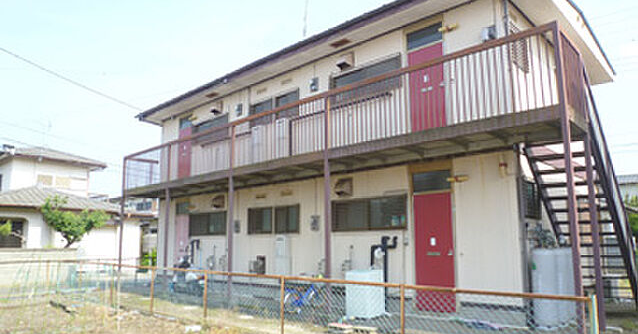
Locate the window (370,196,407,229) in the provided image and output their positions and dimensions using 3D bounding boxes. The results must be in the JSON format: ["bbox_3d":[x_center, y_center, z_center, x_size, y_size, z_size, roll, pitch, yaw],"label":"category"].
[{"bbox_3d":[1.323,0.889,8.519,0.866,0.660,0.085,-10,-13,43],"label":"window"}]

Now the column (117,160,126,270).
[{"bbox_3d":[-5.867,1.540,13.190,0.065,3.716,0.065,-9,-14,42],"label":"column"}]

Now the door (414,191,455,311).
[{"bbox_3d":[2.015,1.478,7.756,0.746,2.045,0.071,-10,-13,43],"label":"door"}]

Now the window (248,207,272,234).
[{"bbox_3d":[-1.400,1.281,10.464,0.907,0.638,0.081,-9,-14,42],"label":"window"}]

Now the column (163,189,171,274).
[{"bbox_3d":[-3.883,1.787,11.254,0.065,2.554,0.065,-9,-14,42],"label":"column"}]

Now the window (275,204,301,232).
[{"bbox_3d":[-0.708,1.167,9.823,0.847,0.638,0.081,-9,-14,42],"label":"window"}]

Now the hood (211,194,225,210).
[{"bbox_3d":[-2.677,0.918,11.595,0.336,0.363,0.229,-9,-14,42],"label":"hood"}]

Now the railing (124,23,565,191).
[{"bbox_3d":[-1.249,-0.365,10.330,12.851,1.313,1.250,-10,-13,43],"label":"railing"}]

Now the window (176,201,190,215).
[{"bbox_3d":[-4.004,1.221,12.973,0.733,0.356,0.074,-9,-14,42],"label":"window"}]

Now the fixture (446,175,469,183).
[{"bbox_3d":[2.227,0.188,7.093,0.329,0.081,0.134,-9,-14,42],"label":"fixture"}]

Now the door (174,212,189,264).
[{"bbox_3d":[-4.243,2.512,13.639,0.753,2.080,0.071,-10,-13,43],"label":"door"}]

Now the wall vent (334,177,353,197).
[{"bbox_3d":[0.502,0.418,9.218,0.334,0.405,0.241,-10,-13,43],"label":"wall vent"}]

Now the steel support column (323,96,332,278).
[{"bbox_3d":[0.157,0.538,7.620,0.065,3.743,0.065,-9,-14,42],"label":"steel support column"}]

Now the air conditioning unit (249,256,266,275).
[{"bbox_3d":[-1.516,2.411,10.845,0.412,0.476,0.248,-10,-13,43],"label":"air conditioning unit"}]

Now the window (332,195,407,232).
[{"bbox_3d":[0.958,0.949,8.851,1.860,0.660,0.099,-10,-13,43],"label":"window"}]

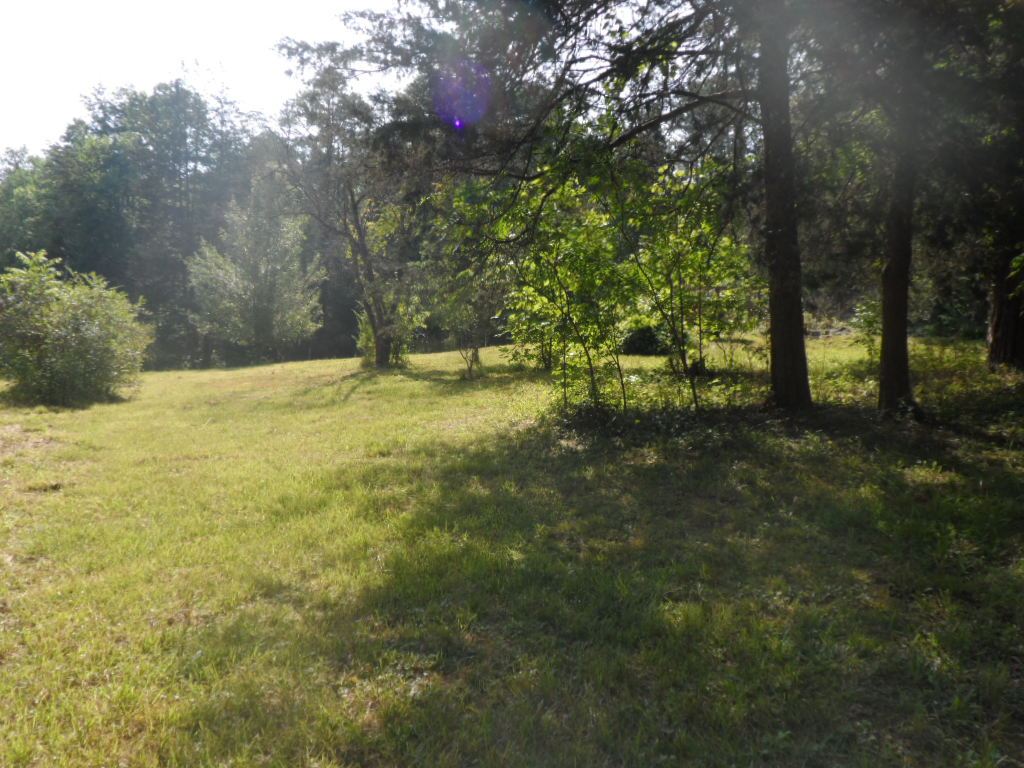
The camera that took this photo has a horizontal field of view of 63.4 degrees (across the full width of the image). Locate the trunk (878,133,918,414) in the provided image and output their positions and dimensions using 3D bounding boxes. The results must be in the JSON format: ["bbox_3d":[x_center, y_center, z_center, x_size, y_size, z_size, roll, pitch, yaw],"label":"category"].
[{"bbox_3d":[5.564,-1.563,11.850,0.470,3.991,0.470,2,5,25],"label":"trunk"}]

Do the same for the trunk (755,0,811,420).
[{"bbox_3d":[3.915,-2.500,11.983,0.580,5.809,0.580,-2,5,19],"label":"trunk"}]

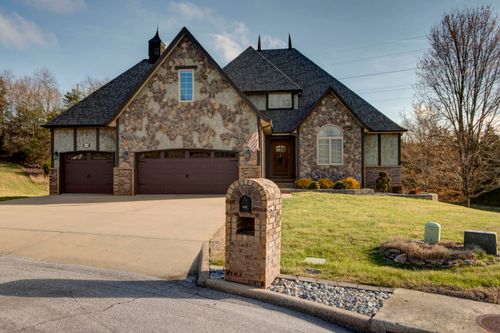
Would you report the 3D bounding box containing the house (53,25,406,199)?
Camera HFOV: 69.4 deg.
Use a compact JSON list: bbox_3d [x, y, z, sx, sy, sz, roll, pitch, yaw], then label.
[{"bbox_3d":[-0.300,-3.500,22.700,18.000,9.800,12.800,0,0,5],"label":"house"}]

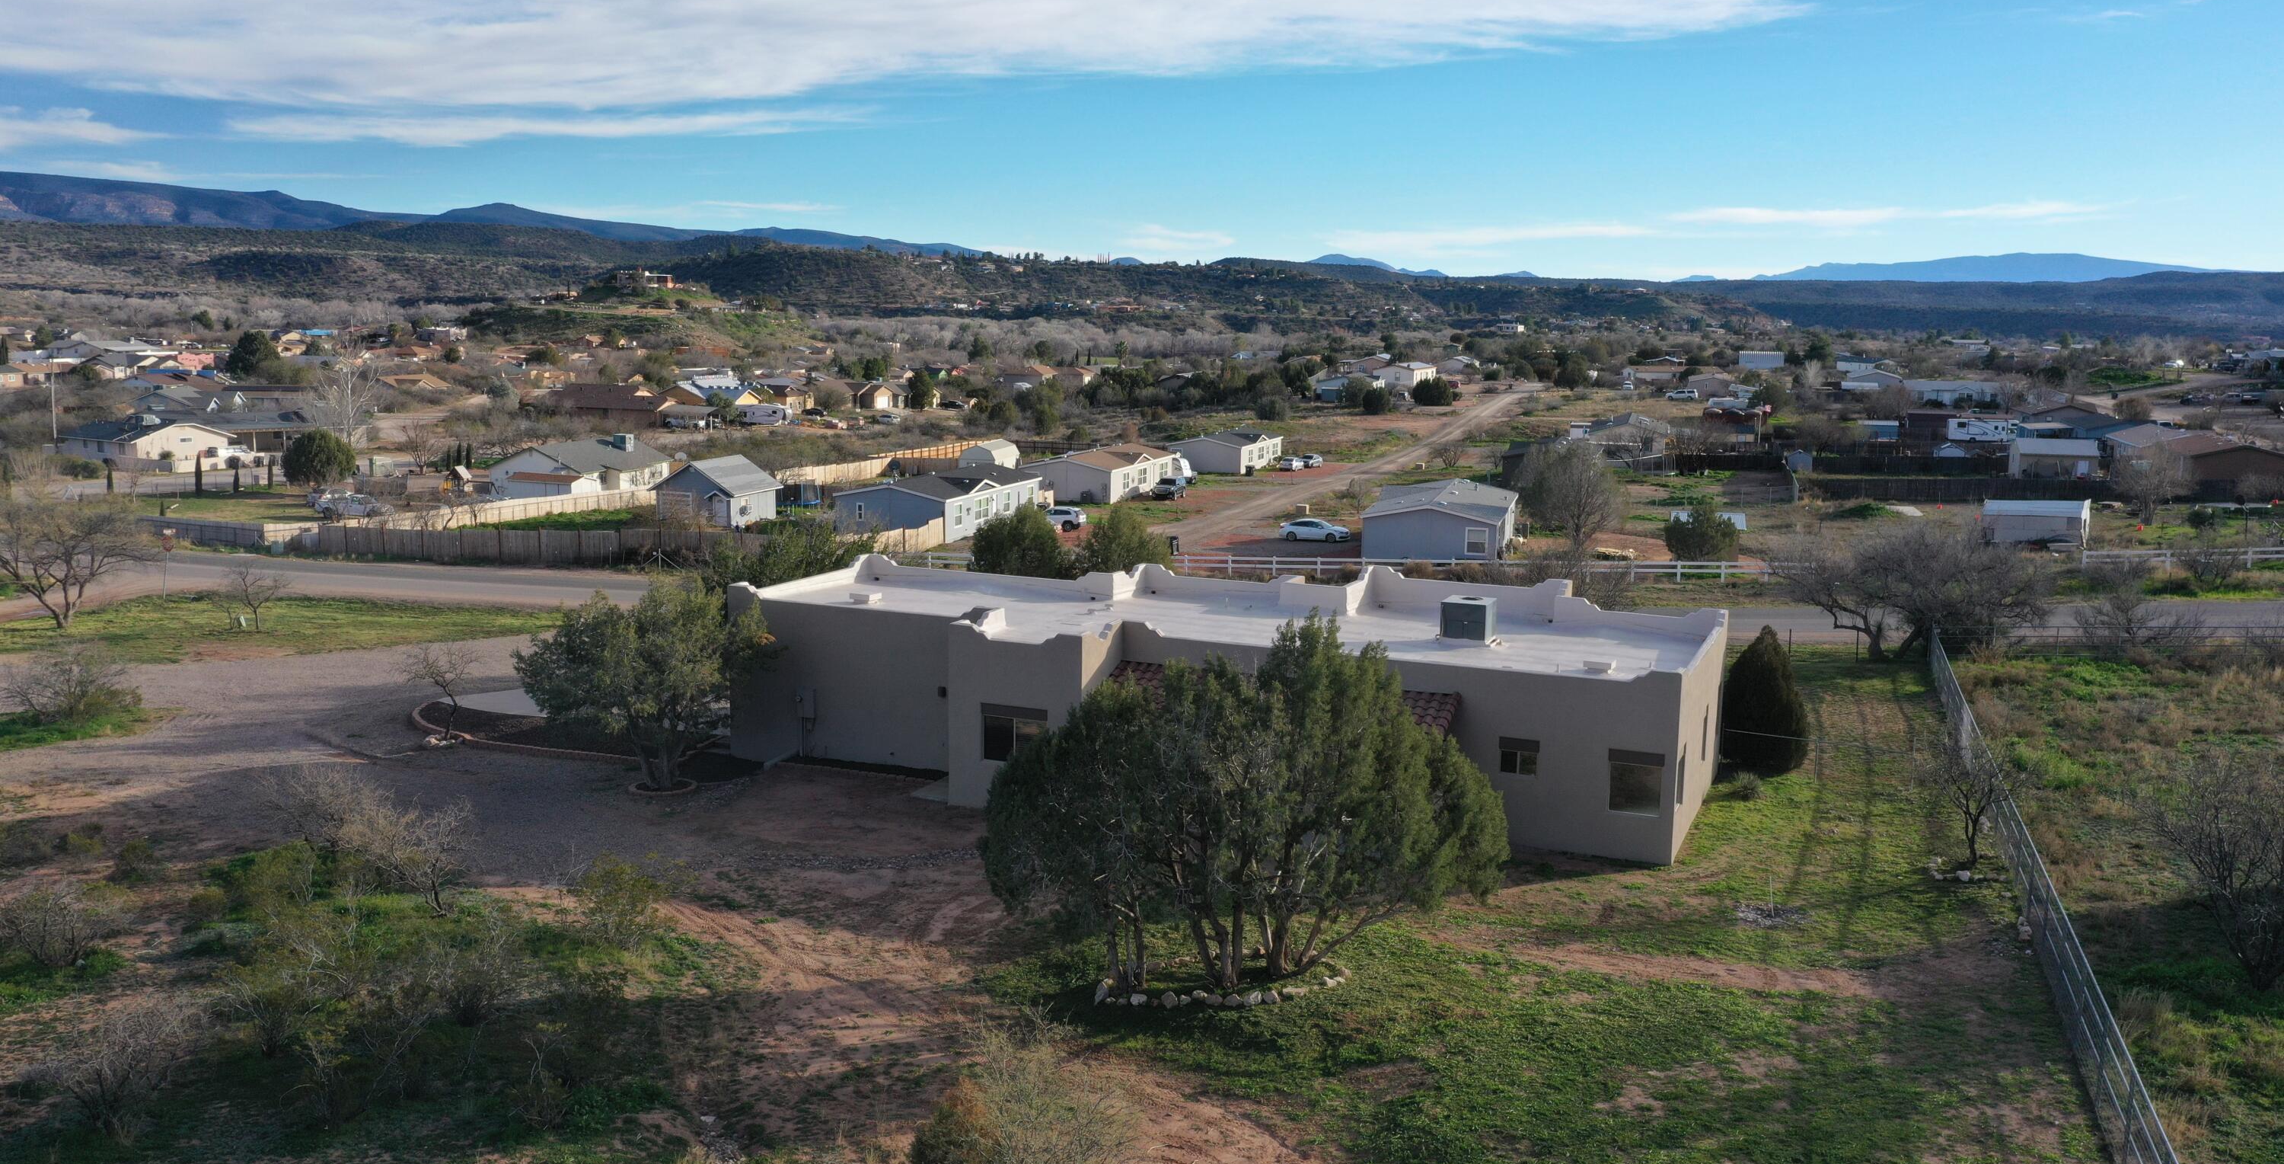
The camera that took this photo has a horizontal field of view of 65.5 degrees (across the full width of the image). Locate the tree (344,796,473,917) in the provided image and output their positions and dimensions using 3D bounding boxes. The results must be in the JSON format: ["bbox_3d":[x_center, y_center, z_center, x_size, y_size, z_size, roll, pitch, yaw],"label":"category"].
[{"bbox_3d":[-15.272,5.676,36.775,2.456,2.488,2.211,-3,10,-23],"label":"tree"}]

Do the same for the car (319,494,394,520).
[{"bbox_3d":[-53.774,-5.257,121.798,4.700,1.680,1.850,-3,10,-22],"label":"car"}]

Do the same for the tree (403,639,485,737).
[{"bbox_3d":[-21.144,3.210,53.841,2.250,2.850,2.250,0,9,0],"label":"tree"}]

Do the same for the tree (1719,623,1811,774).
[{"bbox_3d":[18.220,3.333,51.612,2.404,4.134,2.404,4,9,20],"label":"tree"}]

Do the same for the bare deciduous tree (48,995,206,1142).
[{"bbox_3d":[-15.649,7.515,27.202,2.100,2.100,2.100,0,9,0],"label":"bare deciduous tree"}]

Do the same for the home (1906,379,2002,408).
[{"bbox_3d":[139.623,-31.995,304.988,16.000,3.800,8.000,3,9,17],"label":"home"}]

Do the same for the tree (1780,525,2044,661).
[{"bbox_3d":[30.941,0.479,71.114,10.200,5.300,9.000,0,9,0],"label":"tree"}]

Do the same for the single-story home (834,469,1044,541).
[{"bbox_3d":[-13.838,-5.589,123.465,8.230,3.670,15.760,3,9,19],"label":"single-story home"}]

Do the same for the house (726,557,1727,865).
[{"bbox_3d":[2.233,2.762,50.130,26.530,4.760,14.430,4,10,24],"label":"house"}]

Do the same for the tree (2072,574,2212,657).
[{"bbox_3d":[41.096,1.333,72.838,5.000,3.400,4.800,0,9,0],"label":"tree"}]

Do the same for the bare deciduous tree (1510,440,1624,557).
[{"bbox_3d":[27.514,-5.548,114.176,7.170,7.254,6.811,3,9,13],"label":"bare deciduous tree"}]

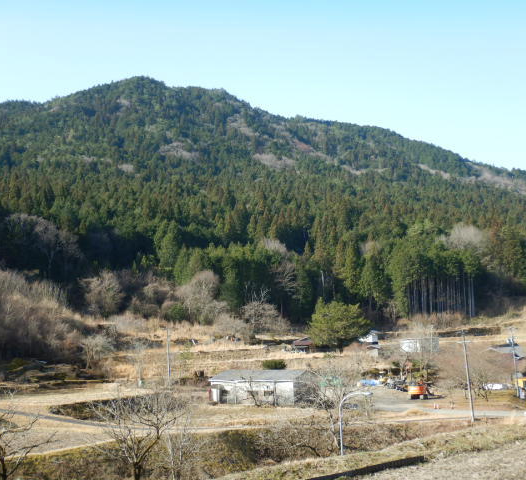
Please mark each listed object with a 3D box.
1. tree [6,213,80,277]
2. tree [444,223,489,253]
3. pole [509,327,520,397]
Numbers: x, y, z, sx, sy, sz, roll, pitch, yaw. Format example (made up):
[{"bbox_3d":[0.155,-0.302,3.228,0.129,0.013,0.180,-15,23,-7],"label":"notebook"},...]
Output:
[{"bbox_3d":[-58.863,1.475,238.000,19.000,17.500,17.000,-2,-4,0],"label":"tree"},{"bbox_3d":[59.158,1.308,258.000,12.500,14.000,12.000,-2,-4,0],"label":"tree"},{"bbox_3d":[40.523,19.657,143.000,1.500,11.100,0.450,-3,-4,14],"label":"pole"}]

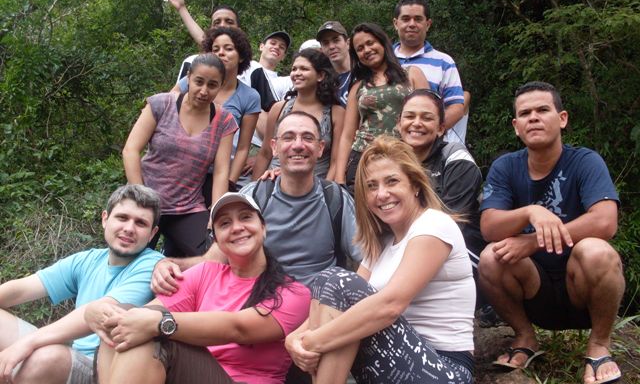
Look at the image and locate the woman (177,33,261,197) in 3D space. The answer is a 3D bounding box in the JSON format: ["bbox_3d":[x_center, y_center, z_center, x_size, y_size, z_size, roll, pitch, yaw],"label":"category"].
[{"bbox_3d":[-0.485,-0.090,3.400,0.440,1.380,0.470,0,-3,3],"label":"woman"}]

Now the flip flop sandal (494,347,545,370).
[{"bbox_3d":[0.662,0.552,2.330,0.105,0.055,0.270,-2,-4,30],"label":"flip flop sandal"}]

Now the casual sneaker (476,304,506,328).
[{"bbox_3d":[0.666,0.475,2.680,0.105,0.110,0.270,-1,-3,25],"label":"casual sneaker"}]

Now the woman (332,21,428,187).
[{"bbox_3d":[0.285,-0.100,3.370,0.460,1.440,0.450,0,-3,5],"label":"woman"}]

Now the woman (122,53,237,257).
[{"bbox_3d":[-0.575,0.135,2.930,0.480,1.380,0.520,0,-3,-9],"label":"woman"}]

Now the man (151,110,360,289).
[{"bbox_3d":[-0.140,0.190,2.380,0.660,0.980,0.750,0,-3,2],"label":"man"}]

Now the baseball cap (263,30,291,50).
[{"bbox_3d":[-0.251,-0.881,4.100,0.165,0.125,0.250,16,9,-10],"label":"baseball cap"}]

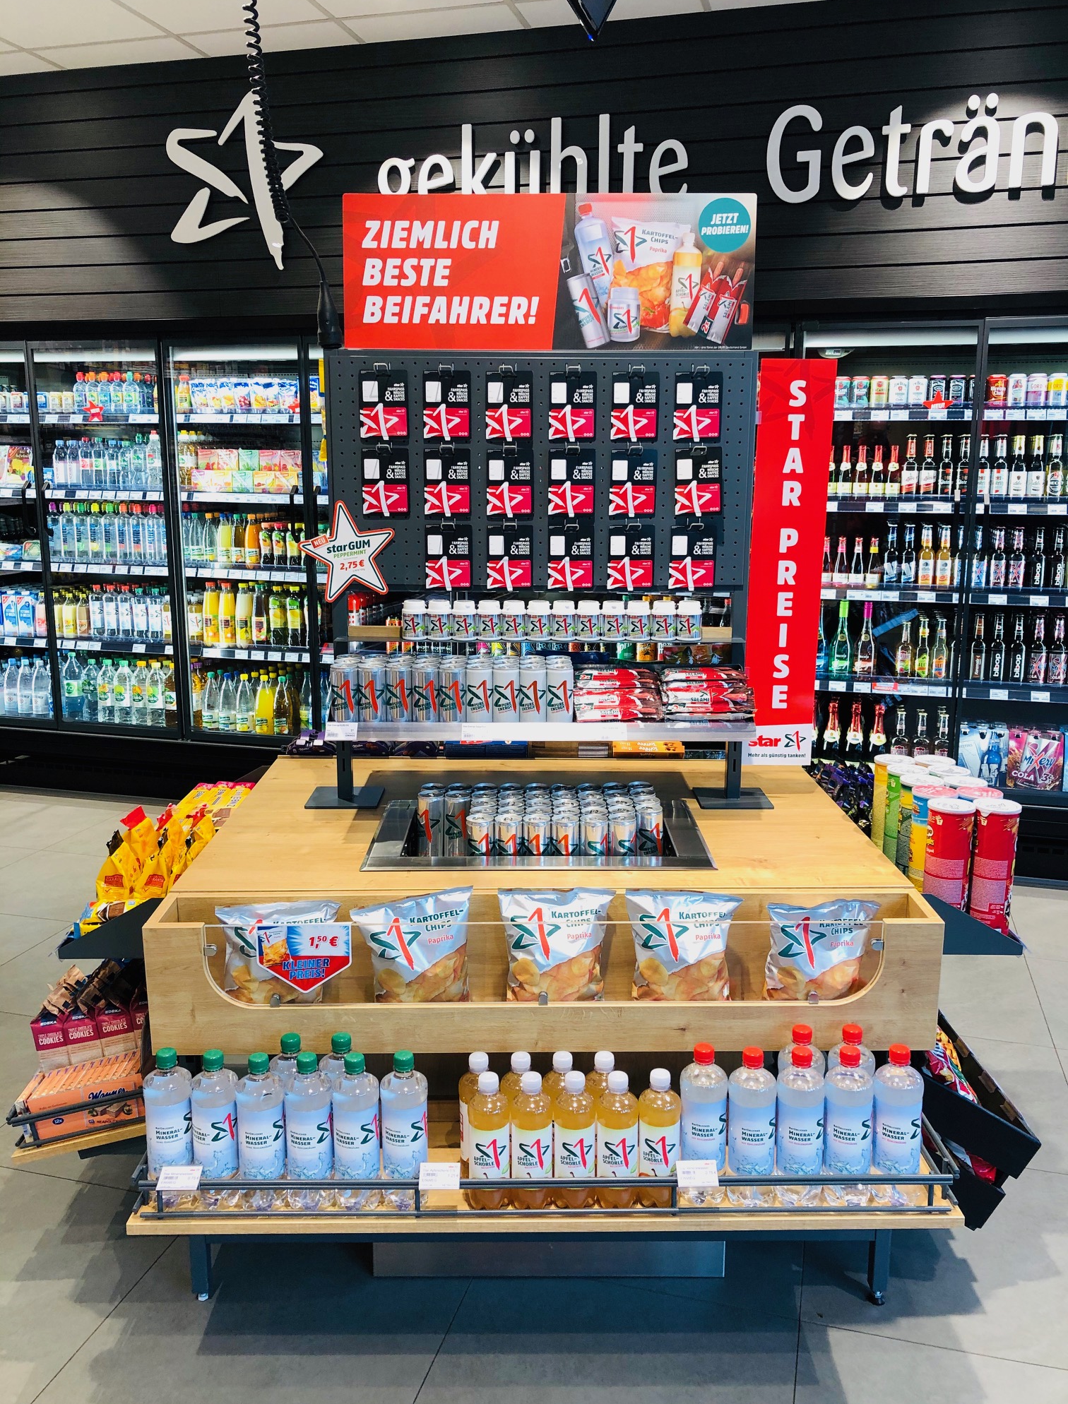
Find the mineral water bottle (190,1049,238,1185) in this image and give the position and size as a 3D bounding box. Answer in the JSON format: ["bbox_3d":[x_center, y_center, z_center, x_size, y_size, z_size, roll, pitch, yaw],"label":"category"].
[{"bbox_3d":[-0.487,0.653,1.772,0.072,0.242,0.072,0,12,-1],"label":"mineral water bottle"}]

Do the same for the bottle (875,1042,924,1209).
[{"bbox_3d":[0.562,0.652,1.794,0.072,0.247,0.072,0,12,-1],"label":"bottle"}]

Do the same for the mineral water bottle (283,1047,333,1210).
[{"bbox_3d":[-0.343,0.655,1.766,0.072,0.242,0.072,0,12,-1],"label":"mineral water bottle"}]

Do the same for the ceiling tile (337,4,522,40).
[{"bbox_3d":[-0.343,-2.376,4.022,0.605,0.020,0.235,3,12,15],"label":"ceiling tile"}]

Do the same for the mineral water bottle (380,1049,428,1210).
[{"bbox_3d":[-0.195,0.655,1.765,0.074,0.246,0.074,0,12,-1],"label":"mineral water bottle"}]

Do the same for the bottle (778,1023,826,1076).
[{"bbox_3d":[0.427,0.640,1.858,0.072,0.242,0.072,0,12,-1],"label":"bottle"}]

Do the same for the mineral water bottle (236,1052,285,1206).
[{"bbox_3d":[-0.417,0.657,1.768,0.072,0.247,0.072,0,12,-1],"label":"mineral water bottle"}]

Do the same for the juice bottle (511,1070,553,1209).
[{"bbox_3d":[-0.002,0.671,1.769,0.065,0.211,0.065,0,12,-1],"label":"juice bottle"}]

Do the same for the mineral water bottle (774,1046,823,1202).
[{"bbox_3d":[0.409,0.651,1.777,0.074,0.246,0.074,0,12,-1],"label":"mineral water bottle"}]

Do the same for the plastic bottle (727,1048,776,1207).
[{"bbox_3d":[0.334,0.652,1.774,0.074,0.246,0.074,0,12,-1],"label":"plastic bottle"}]

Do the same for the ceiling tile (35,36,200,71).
[{"bbox_3d":[-1.545,-2.422,4.288,0.624,0.018,0.240,3,12,13],"label":"ceiling tile"}]

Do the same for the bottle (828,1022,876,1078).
[{"bbox_3d":[0.508,0.640,1.861,0.072,0.242,0.072,0,12,-1],"label":"bottle"}]

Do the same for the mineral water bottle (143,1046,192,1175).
[{"bbox_3d":[-0.560,0.654,1.783,0.072,0.247,0.072,0,12,-1],"label":"mineral water bottle"}]

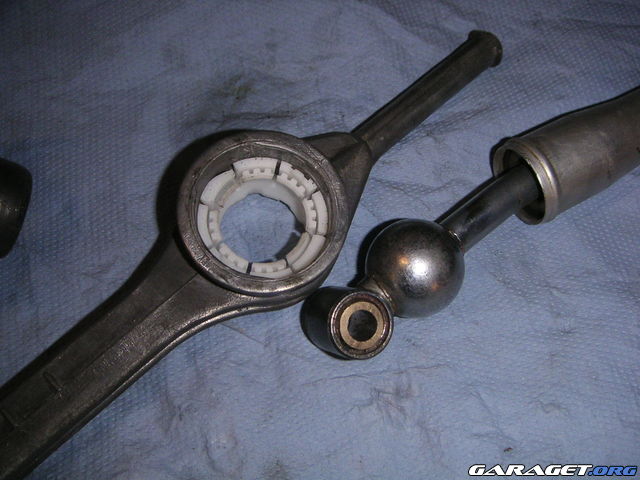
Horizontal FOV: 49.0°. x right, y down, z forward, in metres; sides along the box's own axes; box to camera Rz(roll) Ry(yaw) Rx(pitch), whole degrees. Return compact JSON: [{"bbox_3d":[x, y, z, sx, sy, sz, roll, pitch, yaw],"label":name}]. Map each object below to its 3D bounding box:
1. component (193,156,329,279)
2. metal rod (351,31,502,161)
[{"bbox_3d":[-0.018,-0.004,0.222,0.040,0.017,0.040,3,70,-9],"label":"component"},{"bbox_3d":[0.039,-0.052,0.250,0.068,0.015,0.015,-40,78,-18],"label":"metal rod"}]

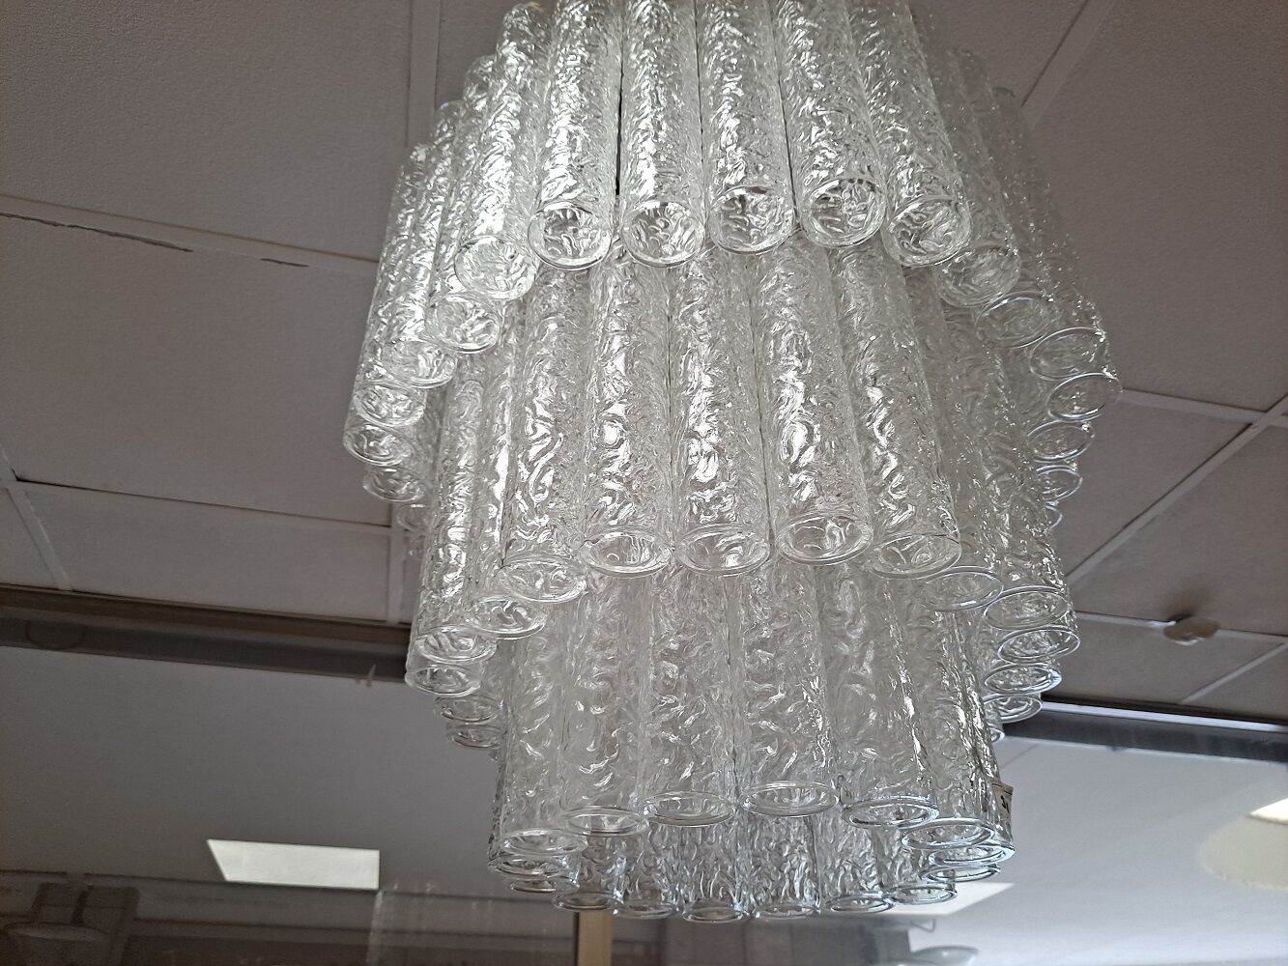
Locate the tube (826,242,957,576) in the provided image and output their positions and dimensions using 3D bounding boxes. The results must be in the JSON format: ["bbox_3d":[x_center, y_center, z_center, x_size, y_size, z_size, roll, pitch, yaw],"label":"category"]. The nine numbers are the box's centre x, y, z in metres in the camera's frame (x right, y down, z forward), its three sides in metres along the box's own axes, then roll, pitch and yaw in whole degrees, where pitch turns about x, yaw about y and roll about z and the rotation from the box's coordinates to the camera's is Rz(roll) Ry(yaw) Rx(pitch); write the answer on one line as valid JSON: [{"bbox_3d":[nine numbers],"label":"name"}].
[{"bbox_3d":[0.154,-0.081,0.620,0.053,0.299,0.053,14,-38,-19],"label":"tube"}]

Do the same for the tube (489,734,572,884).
[{"bbox_3d":[-0.075,0.131,0.700,0.053,0.299,0.053,2,-36,-3],"label":"tube"}]

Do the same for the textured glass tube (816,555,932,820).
[{"bbox_3d":[0.132,0.061,0.584,0.051,0.288,0.051,0,-36,0],"label":"textured glass tube"}]

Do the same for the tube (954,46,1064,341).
[{"bbox_3d":[0.252,-0.225,0.708,0.051,0.288,0.051,0,-36,0],"label":"tube"}]

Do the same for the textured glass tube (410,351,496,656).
[{"bbox_3d":[-0.119,-0.009,0.674,0.051,0.281,0.051,0,-37,0],"label":"textured glass tube"}]

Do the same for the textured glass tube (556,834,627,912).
[{"bbox_3d":[-0.035,0.183,0.742,0.051,0.281,0.051,1,-36,1],"label":"textured glass tube"}]

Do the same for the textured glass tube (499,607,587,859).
[{"bbox_3d":[-0.058,0.096,0.632,0.051,0.288,0.051,0,-36,0],"label":"textured glass tube"}]

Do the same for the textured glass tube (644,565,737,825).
[{"bbox_3d":[0.026,0.057,0.599,0.053,0.299,0.053,-11,-37,14],"label":"textured glass tube"}]

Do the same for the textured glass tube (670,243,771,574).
[{"bbox_3d":[0.043,-0.076,0.581,0.051,0.281,0.051,0,-37,0],"label":"textured glass tube"}]

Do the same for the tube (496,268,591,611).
[{"bbox_3d":[-0.056,-0.057,0.614,0.051,0.281,0.051,0,-37,0],"label":"tube"}]

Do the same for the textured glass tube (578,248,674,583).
[{"bbox_3d":[-0.010,-0.077,0.596,0.051,0.288,0.051,0,-36,0],"label":"textured glass tube"}]

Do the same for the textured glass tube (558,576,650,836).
[{"bbox_3d":[-0.019,0.074,0.593,0.051,0.281,0.051,1,-38,1],"label":"textured glass tube"}]

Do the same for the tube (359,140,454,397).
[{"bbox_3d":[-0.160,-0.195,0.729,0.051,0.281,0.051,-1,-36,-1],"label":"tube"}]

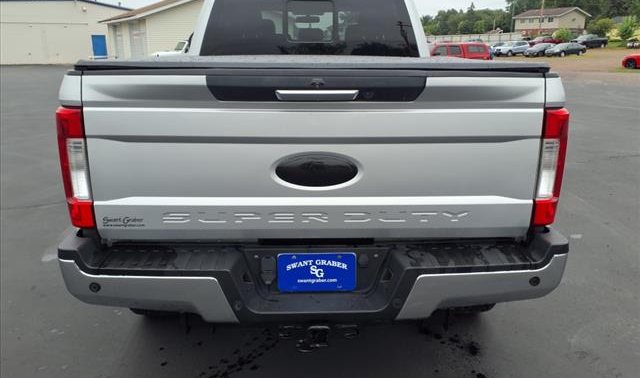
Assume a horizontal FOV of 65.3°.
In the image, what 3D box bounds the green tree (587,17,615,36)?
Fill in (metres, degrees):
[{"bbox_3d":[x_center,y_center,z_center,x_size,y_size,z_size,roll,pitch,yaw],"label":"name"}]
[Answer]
[{"bbox_3d":[54.504,-30.993,97.000,5.400,4.700,5.000,8,18,27],"label":"green tree"}]

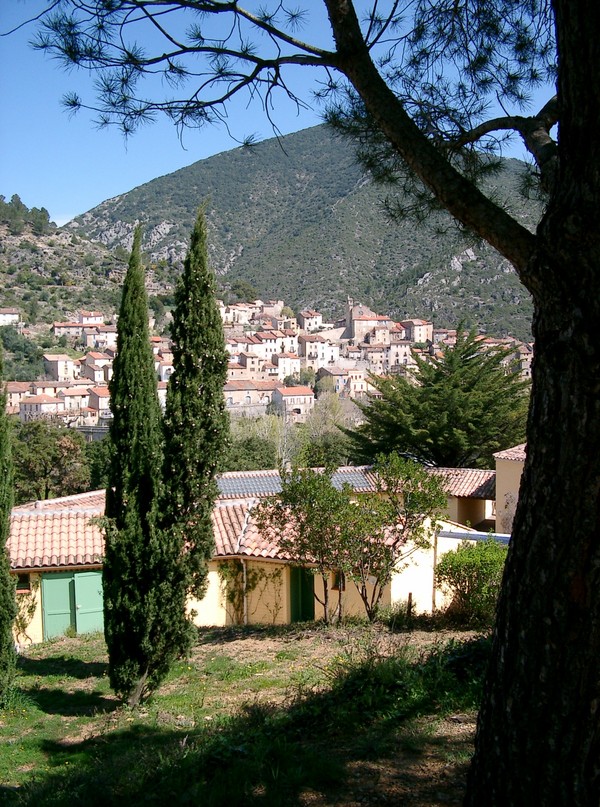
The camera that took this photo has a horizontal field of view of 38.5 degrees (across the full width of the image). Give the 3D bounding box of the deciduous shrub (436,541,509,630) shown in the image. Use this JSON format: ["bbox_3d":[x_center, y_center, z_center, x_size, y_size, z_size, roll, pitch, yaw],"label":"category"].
[{"bbox_3d":[4.898,4.996,24.000,2.150,2.450,2.100,0,3,0],"label":"deciduous shrub"}]

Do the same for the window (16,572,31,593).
[{"bbox_3d":[-8.247,5.329,25.600,0.450,0.620,0.120,-1,3,-15],"label":"window"}]

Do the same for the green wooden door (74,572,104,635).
[{"bbox_3d":[-6.313,6.146,26.100,1.000,2.050,0.080,-2,4,-20],"label":"green wooden door"}]

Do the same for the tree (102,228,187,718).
[{"bbox_3d":[-2.731,1.121,15.300,1.500,8.500,1.500,0,3,0],"label":"tree"}]

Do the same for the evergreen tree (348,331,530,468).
[{"bbox_3d":[9.541,1.107,56.000,13.000,12.500,12.500,0,3,0],"label":"evergreen tree"}]

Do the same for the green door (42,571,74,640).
[{"bbox_3d":[-7.272,6.138,26.000,0.980,2.070,0.080,-1,4,-12],"label":"green door"}]

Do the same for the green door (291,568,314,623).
[{"bbox_3d":[0.086,5.948,26.500,0.860,1.930,0.090,1,4,26],"label":"green door"}]

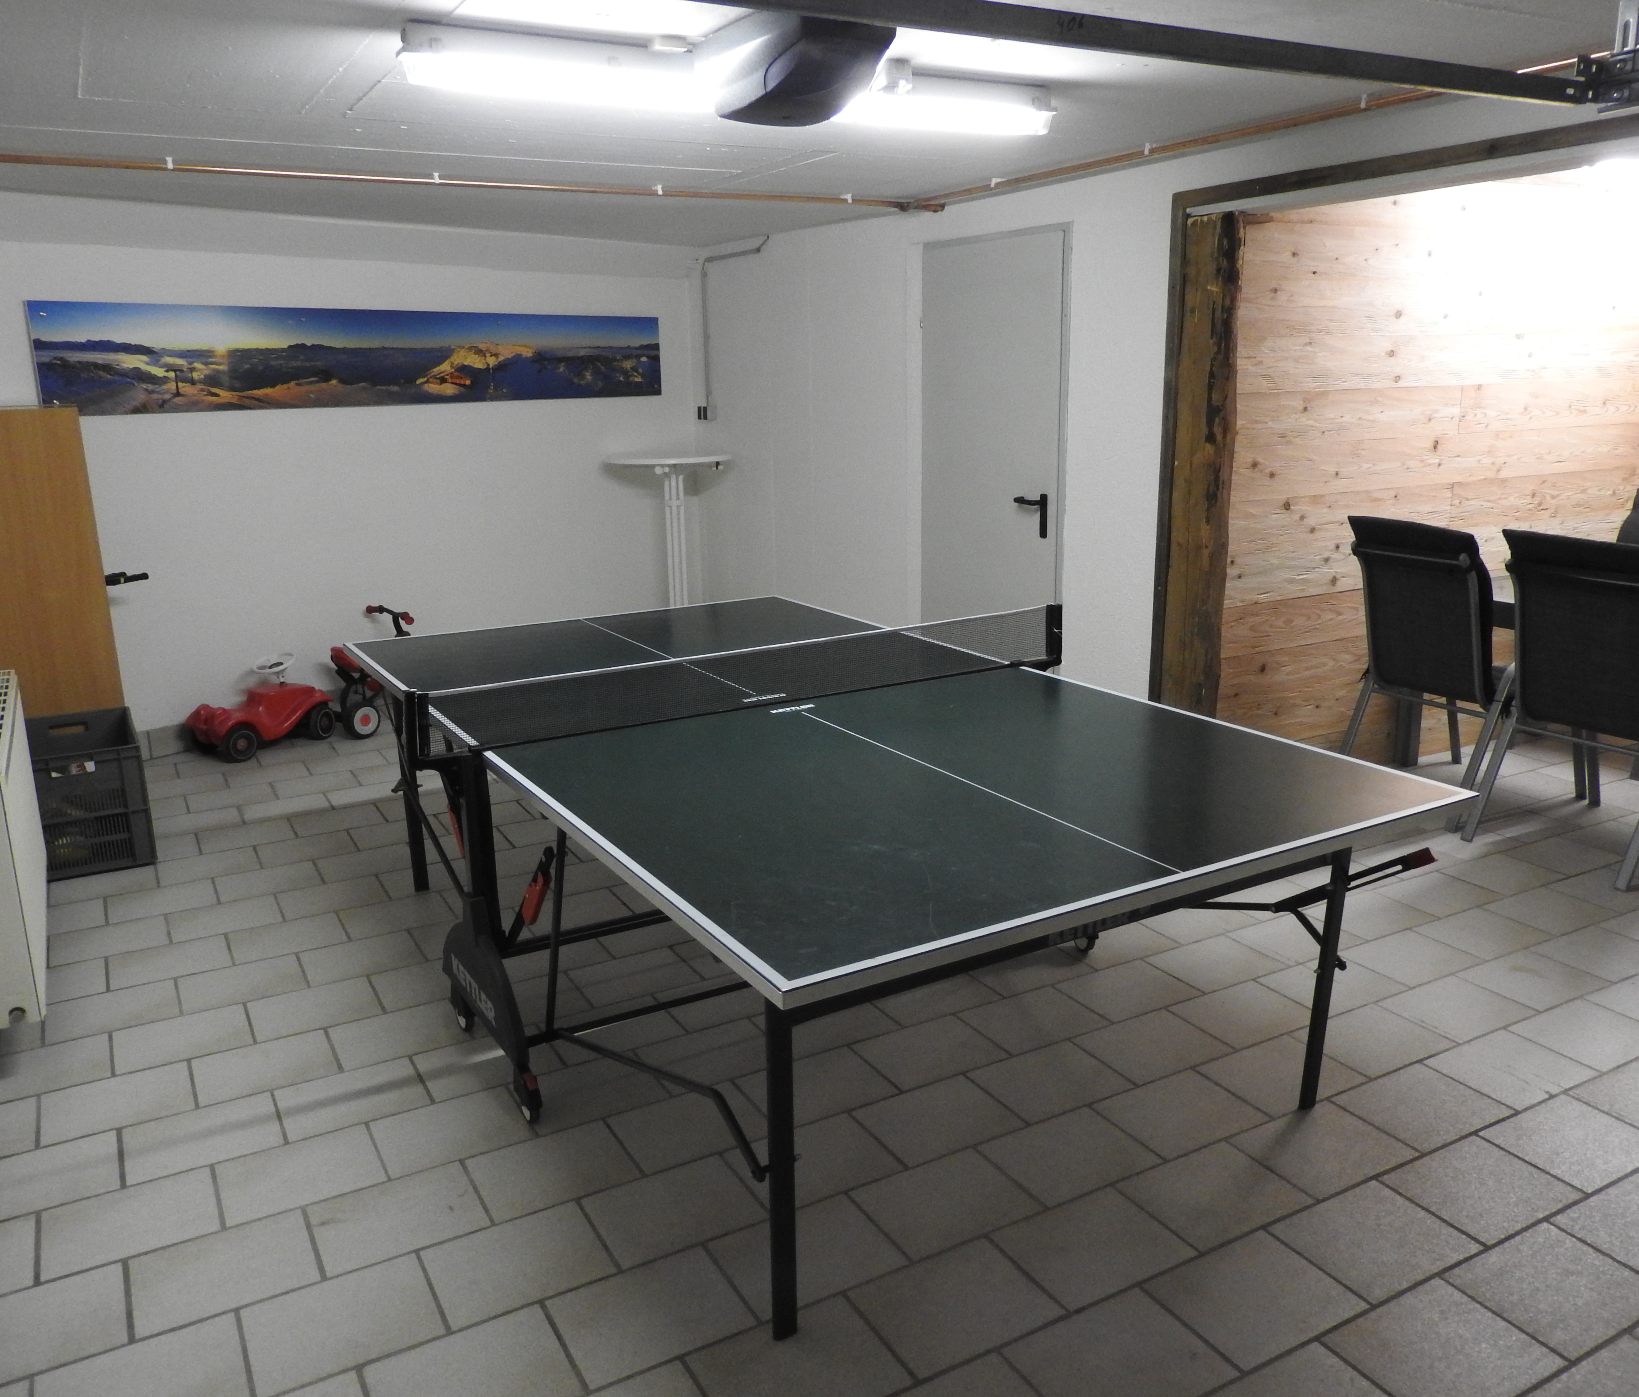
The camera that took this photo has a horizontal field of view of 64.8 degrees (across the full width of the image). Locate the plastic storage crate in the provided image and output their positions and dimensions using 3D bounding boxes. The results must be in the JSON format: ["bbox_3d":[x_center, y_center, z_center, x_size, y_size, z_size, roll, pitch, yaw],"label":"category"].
[{"bbox_3d":[-2.513,0.316,4.363,0.400,0.415,0.600,-9,16,-30],"label":"plastic storage crate"}]

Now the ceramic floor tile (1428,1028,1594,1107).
[{"bbox_3d":[1.577,0.847,2.943,0.299,0.010,0.236,-8,16,-28],"label":"ceramic floor tile"}]

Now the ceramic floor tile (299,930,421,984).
[{"bbox_3d":[-1.259,0.717,3.551,0.297,0.012,0.234,-8,16,-28],"label":"ceramic floor tile"}]

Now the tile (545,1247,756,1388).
[{"bbox_3d":[-0.288,1.046,2.191,0.297,0.012,0.234,-8,16,-28],"label":"tile"}]

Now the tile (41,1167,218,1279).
[{"bbox_3d":[-1.303,0.994,2.446,0.297,0.012,0.234,-8,16,-28],"label":"tile"}]

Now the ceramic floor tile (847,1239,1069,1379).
[{"bbox_3d":[0.236,1.042,2.214,0.298,0.010,0.225,-8,16,-28],"label":"ceramic floor tile"}]

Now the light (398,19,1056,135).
[{"bbox_3d":[-0.133,-1.380,2.913,1.575,0.103,0.100,-7,16,-25],"label":"light"}]

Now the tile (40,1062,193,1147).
[{"bbox_3d":[-1.549,0.895,2.852,0.297,0.012,0.234,-8,16,-28],"label":"tile"}]

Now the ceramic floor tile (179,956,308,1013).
[{"bbox_3d":[-1.522,0.756,3.409,0.297,0.012,0.234,-8,16,-28],"label":"ceramic floor tile"}]

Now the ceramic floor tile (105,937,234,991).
[{"bbox_3d":[-1.788,0.730,3.554,0.298,0.010,0.225,-8,16,-28],"label":"ceramic floor tile"}]

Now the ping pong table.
[{"bbox_3d":[-0.100,0.301,3.292,1.820,0.912,2.740,-9,16,-30],"label":"ping pong table"}]

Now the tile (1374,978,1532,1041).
[{"bbox_3d":[1.586,0.777,3.217,0.298,0.010,0.225,-8,16,-28],"label":"tile"}]

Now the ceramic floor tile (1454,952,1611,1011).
[{"bbox_3d":[1.867,0.739,3.367,0.299,0.010,0.236,-8,16,-28],"label":"ceramic floor tile"}]

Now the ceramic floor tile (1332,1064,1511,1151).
[{"bbox_3d":[1.302,0.886,2.794,0.298,0.010,0.225,-8,16,-28],"label":"ceramic floor tile"}]

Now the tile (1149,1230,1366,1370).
[{"bbox_3d":[0.752,1.033,2.225,0.298,0.010,0.225,-8,16,-28],"label":"tile"}]

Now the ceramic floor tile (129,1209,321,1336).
[{"bbox_3d":[-1.066,1.030,2.316,0.299,0.010,0.236,-8,16,-28],"label":"ceramic floor tile"}]

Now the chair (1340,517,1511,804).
[{"bbox_3d":[2.351,-0.138,4.672,0.790,1.025,0.570,-7,16,-25],"label":"chair"}]

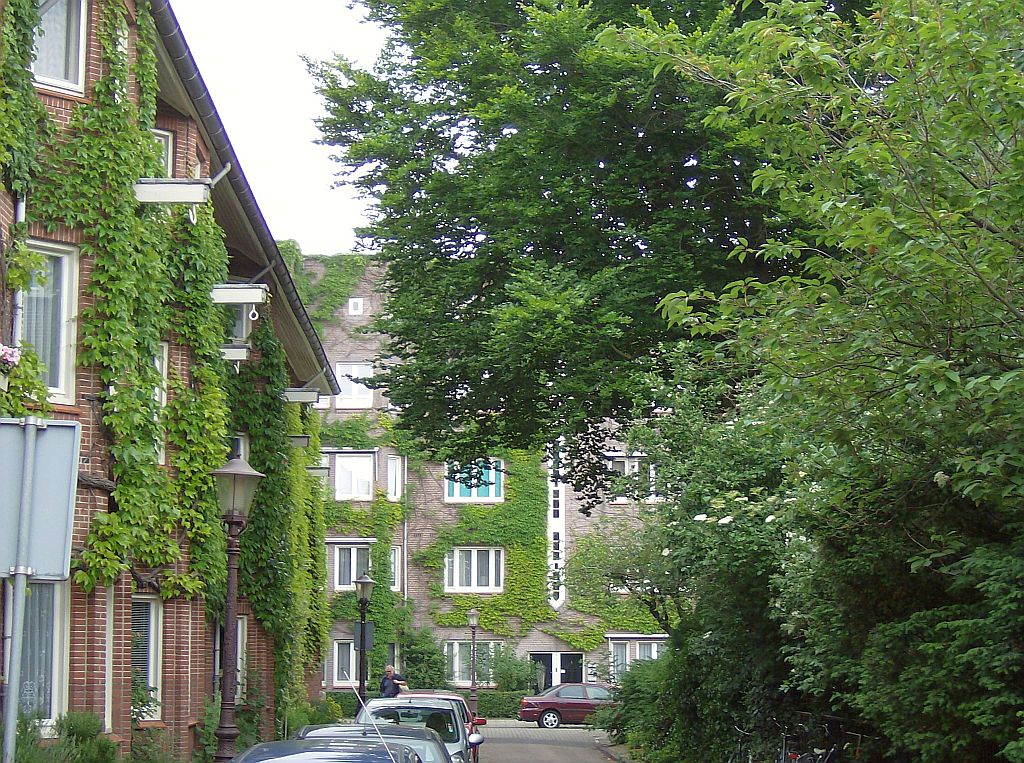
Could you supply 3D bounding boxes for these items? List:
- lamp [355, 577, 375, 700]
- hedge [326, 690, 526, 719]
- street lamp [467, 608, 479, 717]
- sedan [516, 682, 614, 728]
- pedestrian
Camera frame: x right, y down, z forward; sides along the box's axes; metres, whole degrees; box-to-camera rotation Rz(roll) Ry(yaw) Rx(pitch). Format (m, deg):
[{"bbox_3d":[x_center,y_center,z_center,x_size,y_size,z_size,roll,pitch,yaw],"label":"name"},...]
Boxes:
[{"bbox_3d":[-3.170,5.950,44.101,0.530,3.740,0.530,0,-8,0],"label":"lamp"},{"bbox_3d":[-2.838,11.087,70.643,7.200,1.000,0.900,0,-8,0],"label":"hedge"},{"bbox_3d":[-1.233,9.141,66.677,0.520,3.720,0.520,0,-8,0],"label":"street lamp"},{"bbox_3d":[2.450,10.065,64.223,4.480,1.420,1.740,0,-8,-2],"label":"sedan"},{"bbox_3d":[-2.342,6.483,40.491,0.580,1.770,0.420,-3,-9,20],"label":"pedestrian"}]

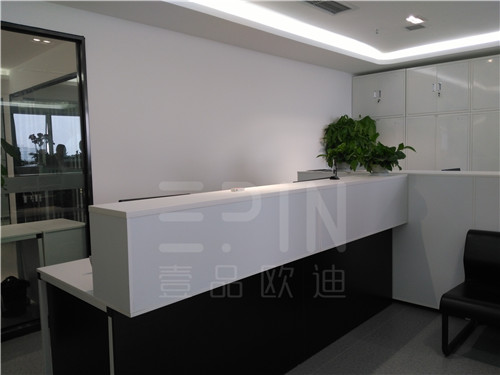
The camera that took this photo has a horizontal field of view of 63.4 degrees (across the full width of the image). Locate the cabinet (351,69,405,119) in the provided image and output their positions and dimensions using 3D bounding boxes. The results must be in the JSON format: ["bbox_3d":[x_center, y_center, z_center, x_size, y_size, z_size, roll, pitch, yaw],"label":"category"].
[{"bbox_3d":[2.160,-1.450,6.509,0.887,0.691,0.400,3,7,44],"label":"cabinet"}]

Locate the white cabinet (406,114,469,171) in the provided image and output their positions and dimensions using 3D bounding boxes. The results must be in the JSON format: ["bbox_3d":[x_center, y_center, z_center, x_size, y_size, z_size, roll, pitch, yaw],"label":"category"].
[{"bbox_3d":[2.830,-0.132,6.003,0.882,1.885,0.400,3,7,44],"label":"white cabinet"}]

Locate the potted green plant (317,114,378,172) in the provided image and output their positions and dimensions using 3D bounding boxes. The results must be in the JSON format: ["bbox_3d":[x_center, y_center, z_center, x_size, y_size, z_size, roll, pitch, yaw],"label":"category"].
[{"bbox_3d":[1.000,-0.467,4.193,0.560,0.560,0.500,3,7,44],"label":"potted green plant"}]

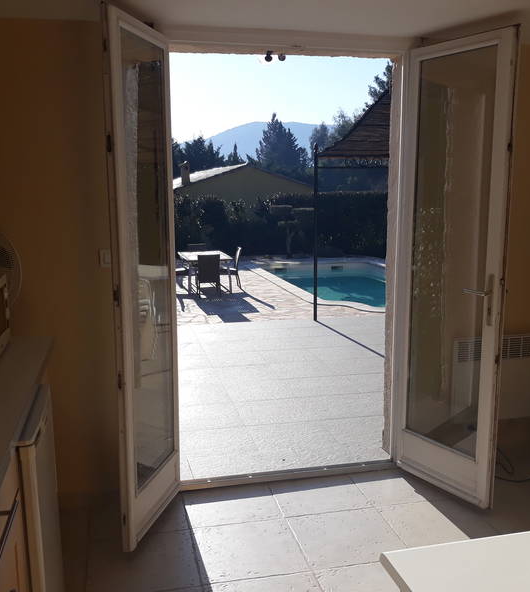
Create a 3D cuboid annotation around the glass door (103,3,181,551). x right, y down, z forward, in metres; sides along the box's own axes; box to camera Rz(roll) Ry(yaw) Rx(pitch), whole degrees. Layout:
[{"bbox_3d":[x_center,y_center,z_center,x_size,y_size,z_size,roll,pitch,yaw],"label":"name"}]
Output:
[{"bbox_3d":[-0.498,-0.044,2.615,0.050,2.107,0.549,2,8,12],"label":"glass door"}]

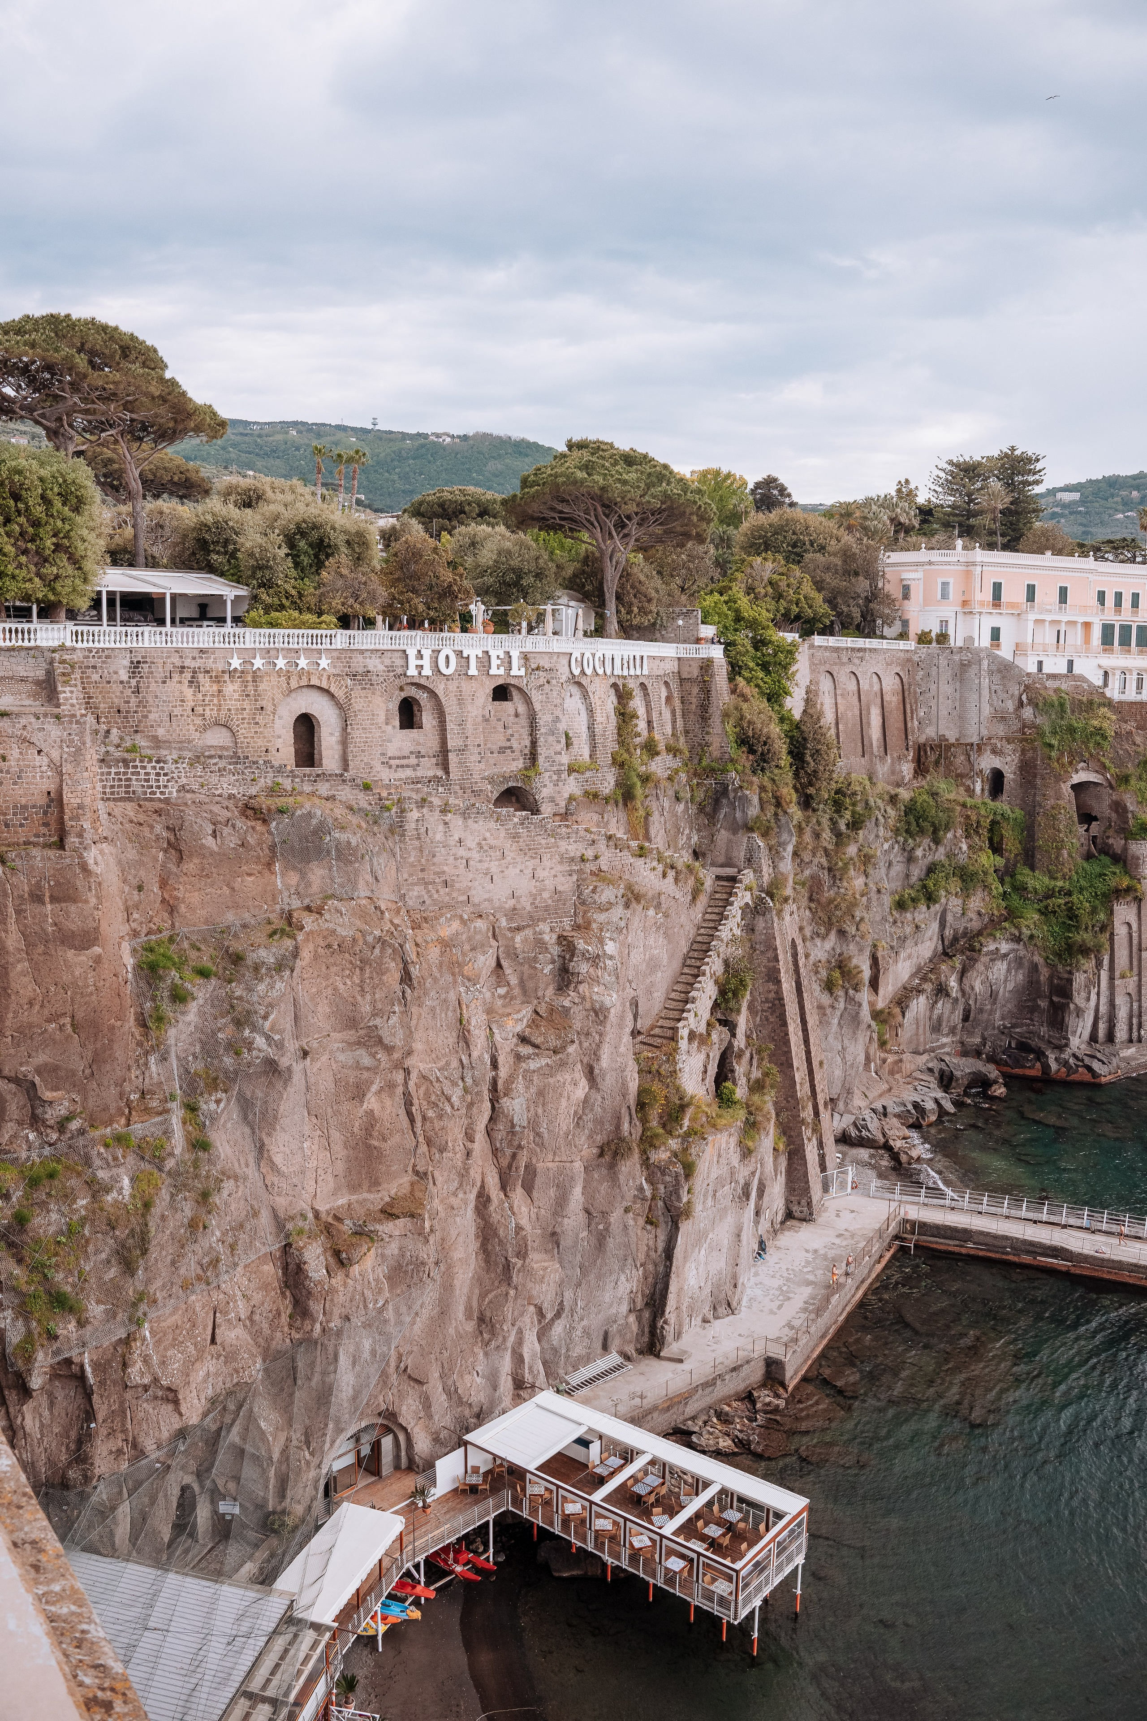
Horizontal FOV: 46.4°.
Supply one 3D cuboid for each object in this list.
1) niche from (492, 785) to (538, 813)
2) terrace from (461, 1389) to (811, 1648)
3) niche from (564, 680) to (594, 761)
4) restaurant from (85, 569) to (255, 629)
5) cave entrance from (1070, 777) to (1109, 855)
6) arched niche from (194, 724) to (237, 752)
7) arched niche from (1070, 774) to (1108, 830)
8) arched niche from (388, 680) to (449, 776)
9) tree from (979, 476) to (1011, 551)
[{"bbox_3d":[-3.710,-3.641,78.699,3.000,1.650,1.200,-5,9,-33],"label":"niche"},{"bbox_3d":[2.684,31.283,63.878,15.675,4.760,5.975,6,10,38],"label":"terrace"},{"bbox_3d":[0.167,-8.648,83.134,0.550,5.100,3.600,5,9,30],"label":"niche"},{"bbox_3d":[-24.479,-14.171,76.561,10.200,4.400,6.500,-5,9,-33],"label":"restaurant"},{"bbox_3d":[56.573,-5.094,148.103,4.900,8.400,3.500,-3,8,-22],"label":"cave entrance"},{"bbox_3d":[-18.453,-6.290,68.977,2.000,1.500,0.300,-5,9,-33],"label":"arched niche"},{"bbox_3d":[56.500,-6.546,147.919,4.900,6.000,3.000,-3,8,-22],"label":"arched niche"},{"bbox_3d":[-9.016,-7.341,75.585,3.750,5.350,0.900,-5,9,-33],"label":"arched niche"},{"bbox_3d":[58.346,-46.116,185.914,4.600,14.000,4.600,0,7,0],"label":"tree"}]

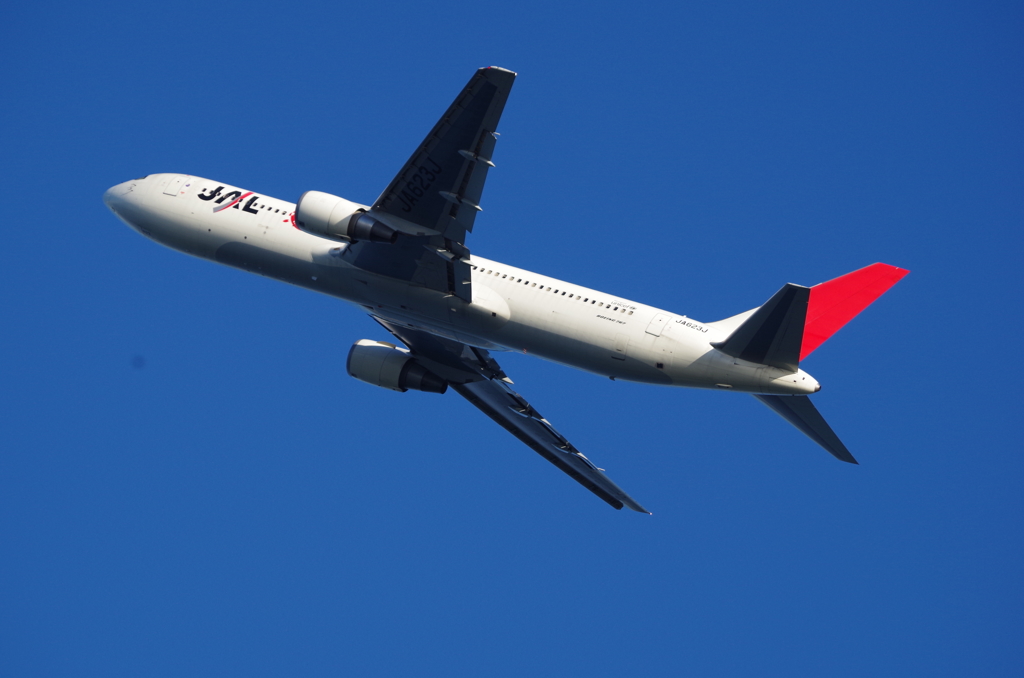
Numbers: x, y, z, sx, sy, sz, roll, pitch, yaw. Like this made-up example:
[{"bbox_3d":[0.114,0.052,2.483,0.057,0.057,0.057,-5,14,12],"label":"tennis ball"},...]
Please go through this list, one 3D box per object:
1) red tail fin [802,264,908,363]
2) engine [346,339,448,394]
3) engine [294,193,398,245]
[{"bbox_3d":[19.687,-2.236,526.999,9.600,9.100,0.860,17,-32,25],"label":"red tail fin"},{"bbox_3d":[-7.487,2.167,540.779,6.800,3.000,2.900,17,-32,25],"label":"engine"},{"bbox_3d":[-10.604,-7.534,528.443,6.800,3.000,2.900,17,-32,25],"label":"engine"}]

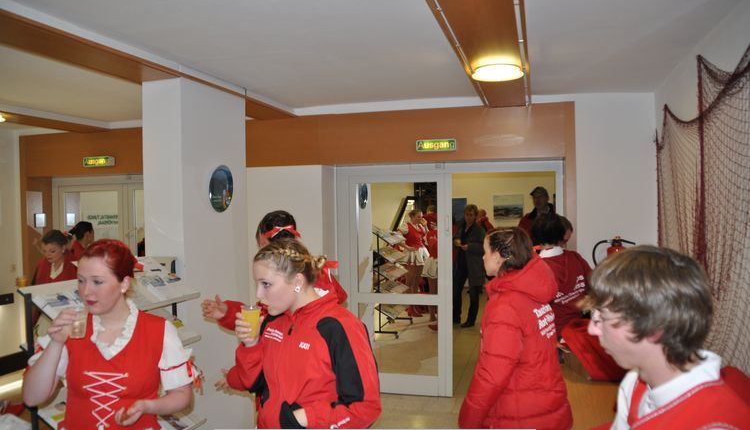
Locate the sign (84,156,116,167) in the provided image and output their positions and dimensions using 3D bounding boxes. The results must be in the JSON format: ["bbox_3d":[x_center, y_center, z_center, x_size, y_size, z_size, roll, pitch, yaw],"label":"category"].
[{"bbox_3d":[-2.860,-0.548,5.845,0.325,0.098,0.080,0,2,16],"label":"sign"}]

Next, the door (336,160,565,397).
[{"bbox_3d":[0.630,0.584,5.043,2.050,2.100,0.110,0,2,16],"label":"door"}]

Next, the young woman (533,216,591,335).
[{"bbox_3d":[1.185,0.835,3.550,0.520,1.660,0.380,-1,1,0],"label":"young woman"}]

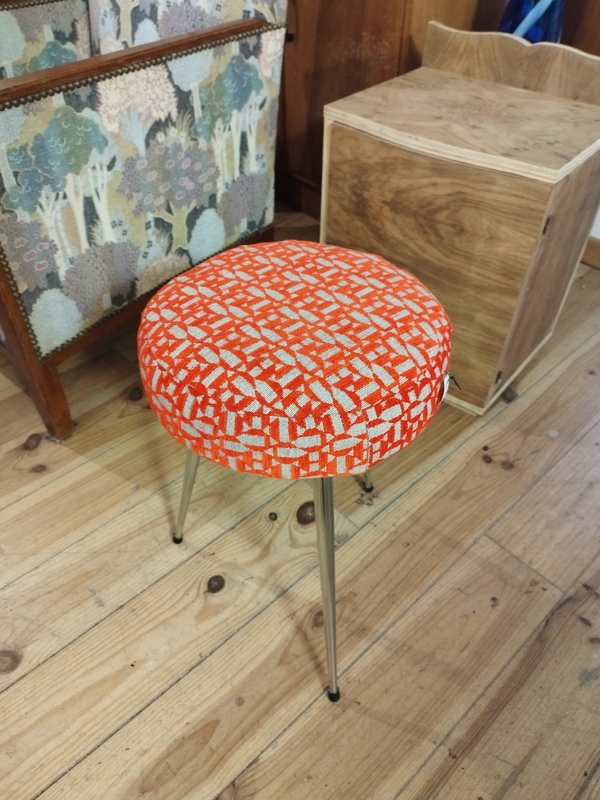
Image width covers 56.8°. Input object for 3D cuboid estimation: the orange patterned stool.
[{"bbox_3d":[0.023,0.097,0.691,0.346,0.469,0.350,1,44,-1],"label":"orange patterned stool"}]

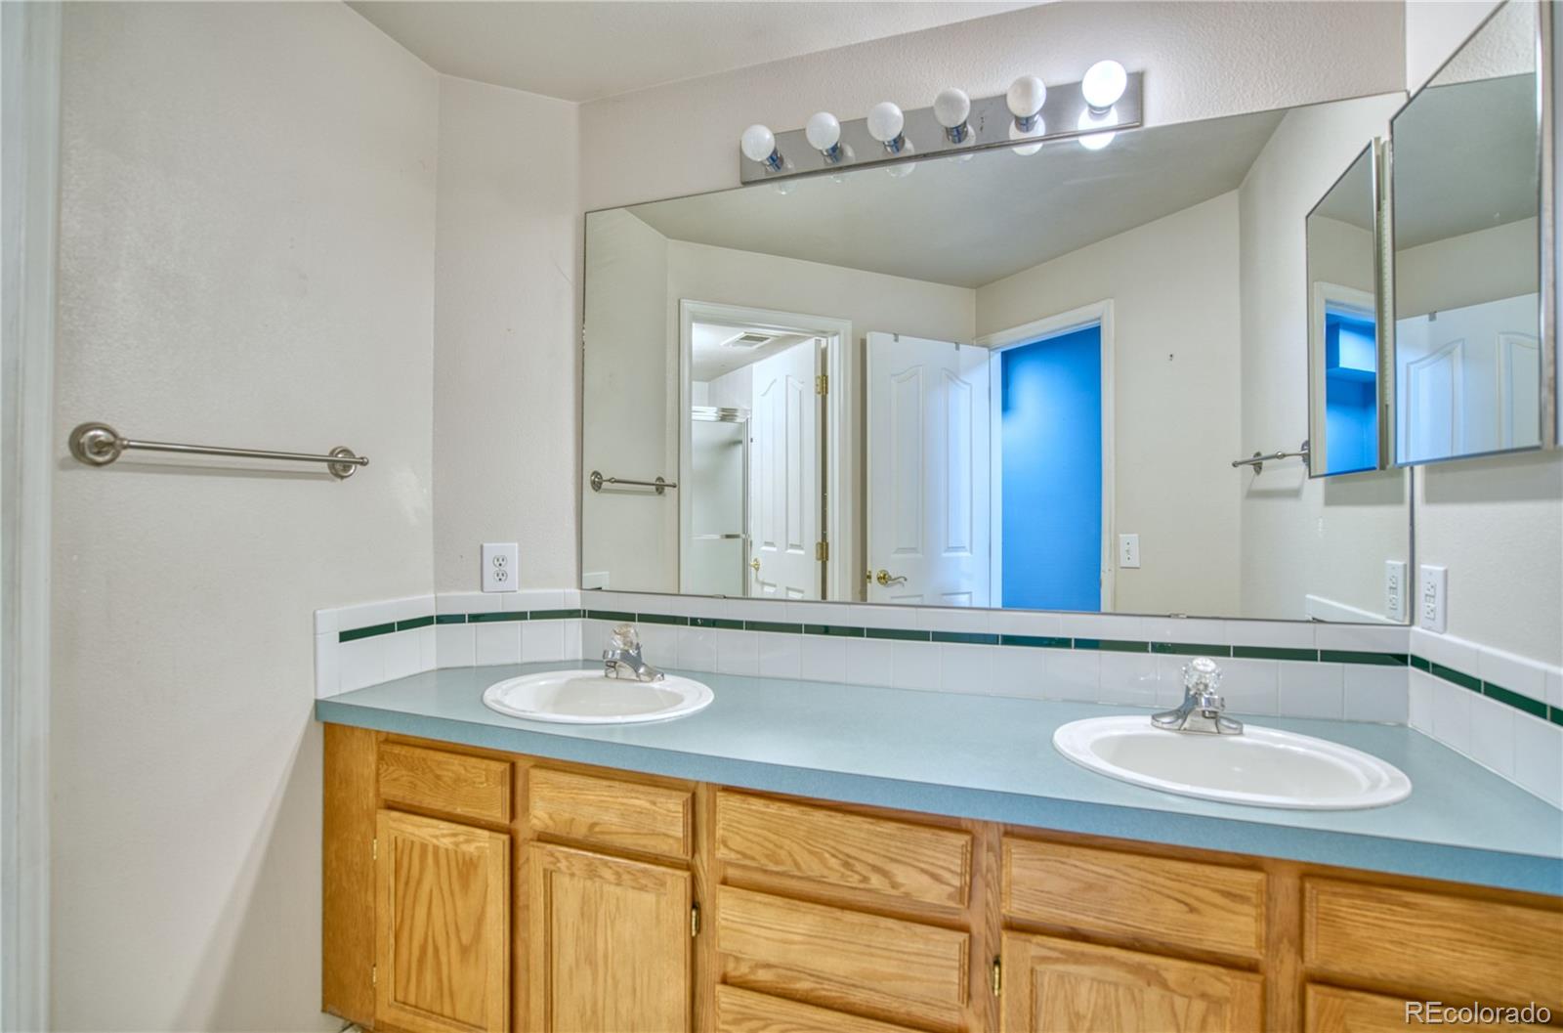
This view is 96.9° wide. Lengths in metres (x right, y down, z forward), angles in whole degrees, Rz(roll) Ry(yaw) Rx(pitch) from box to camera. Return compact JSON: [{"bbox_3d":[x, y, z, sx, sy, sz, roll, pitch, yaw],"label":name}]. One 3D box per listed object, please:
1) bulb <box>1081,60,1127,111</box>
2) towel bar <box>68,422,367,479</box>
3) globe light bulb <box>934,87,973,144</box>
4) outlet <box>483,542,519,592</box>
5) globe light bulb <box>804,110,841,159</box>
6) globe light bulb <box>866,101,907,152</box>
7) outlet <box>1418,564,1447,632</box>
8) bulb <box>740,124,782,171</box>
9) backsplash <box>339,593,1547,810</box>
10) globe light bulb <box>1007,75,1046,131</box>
[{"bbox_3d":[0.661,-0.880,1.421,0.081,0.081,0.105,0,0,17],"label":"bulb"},{"bbox_3d":[-1.003,-0.116,1.316,0.074,0.072,0.515,0,0,17],"label":"towel bar"},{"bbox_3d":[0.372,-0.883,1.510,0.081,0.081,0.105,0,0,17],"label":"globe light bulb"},{"bbox_3d":[-0.744,0.136,1.836,0.086,0.127,0.008,0,0,-17],"label":"outlet"},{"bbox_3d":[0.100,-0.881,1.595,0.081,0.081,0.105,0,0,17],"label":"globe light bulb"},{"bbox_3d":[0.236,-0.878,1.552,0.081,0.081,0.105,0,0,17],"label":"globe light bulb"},{"bbox_3d":[1.194,0.150,1.270,0.008,0.119,0.075,0,0,19],"label":"outlet"},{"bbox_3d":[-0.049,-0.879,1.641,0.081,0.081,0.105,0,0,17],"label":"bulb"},{"bbox_3d":[0.111,0.306,1.408,2.178,0.195,0.560,0,0,17],"label":"backsplash"},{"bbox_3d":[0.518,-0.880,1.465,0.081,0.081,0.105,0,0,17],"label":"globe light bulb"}]

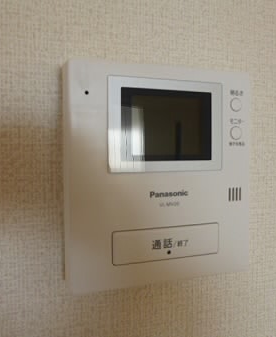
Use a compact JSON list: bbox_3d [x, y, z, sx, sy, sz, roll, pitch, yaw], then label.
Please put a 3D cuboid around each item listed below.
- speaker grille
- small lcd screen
[{"bbox_3d":[0.081,0.022,0.275,0.013,0.011,0.003,-1,3,-18],"label":"speaker grille"},{"bbox_3d":[0.023,-0.034,0.255,0.076,0.055,0.005,-1,3,-18],"label":"small lcd screen"}]

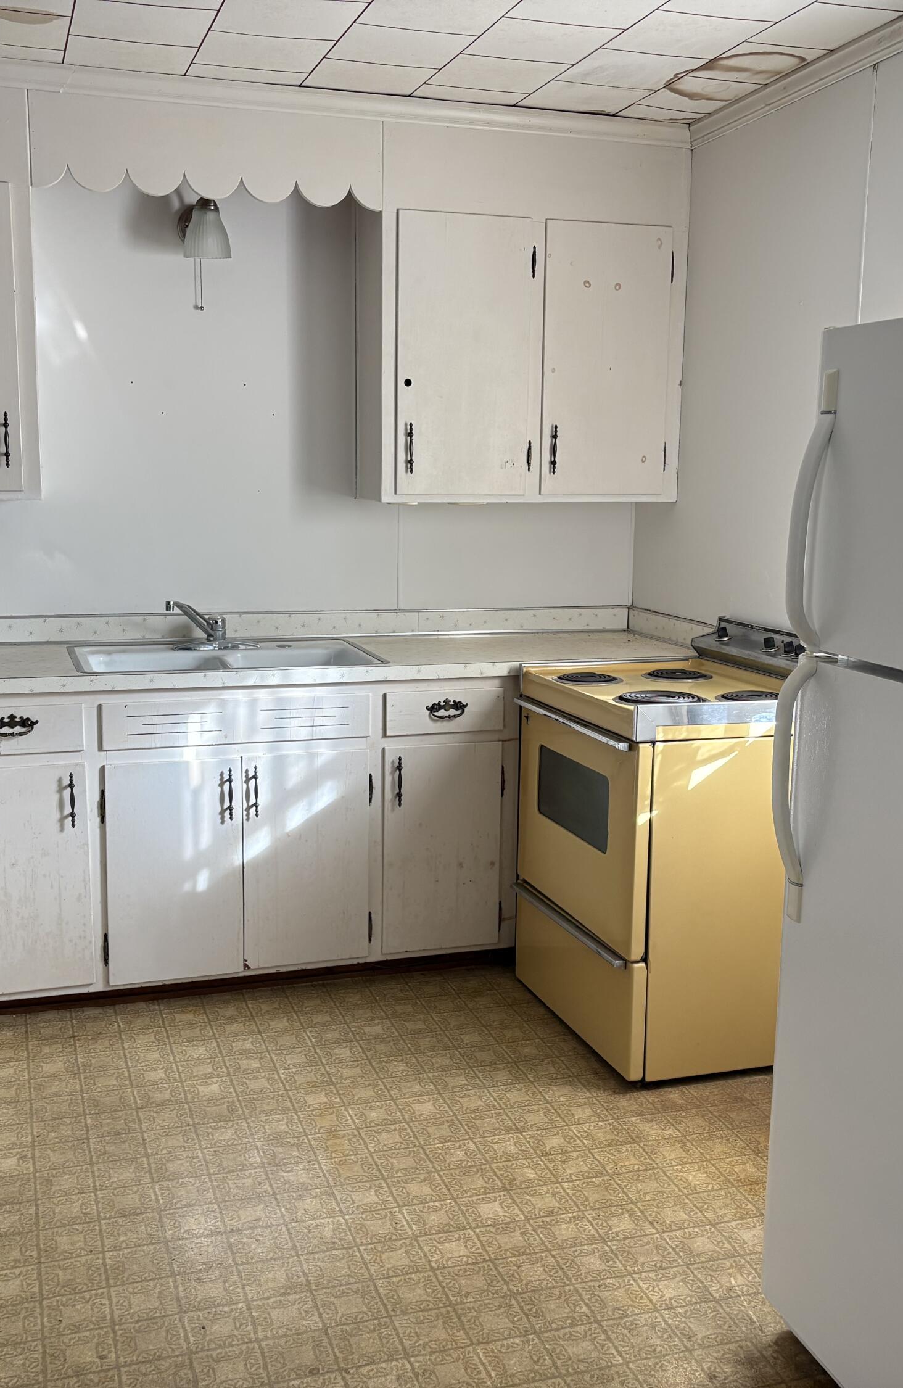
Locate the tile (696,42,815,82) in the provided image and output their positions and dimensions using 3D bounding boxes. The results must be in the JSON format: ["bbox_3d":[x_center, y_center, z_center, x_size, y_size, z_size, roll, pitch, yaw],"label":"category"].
[{"bbox_3d":[0.779,-1.595,3.506,0.258,0.015,0.308,-2,9,-18],"label":"tile"}]

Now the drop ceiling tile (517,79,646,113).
[{"bbox_3d":[0.367,-1.655,3.854,0.306,0.018,0.291,-3,10,-18],"label":"drop ceiling tile"}]

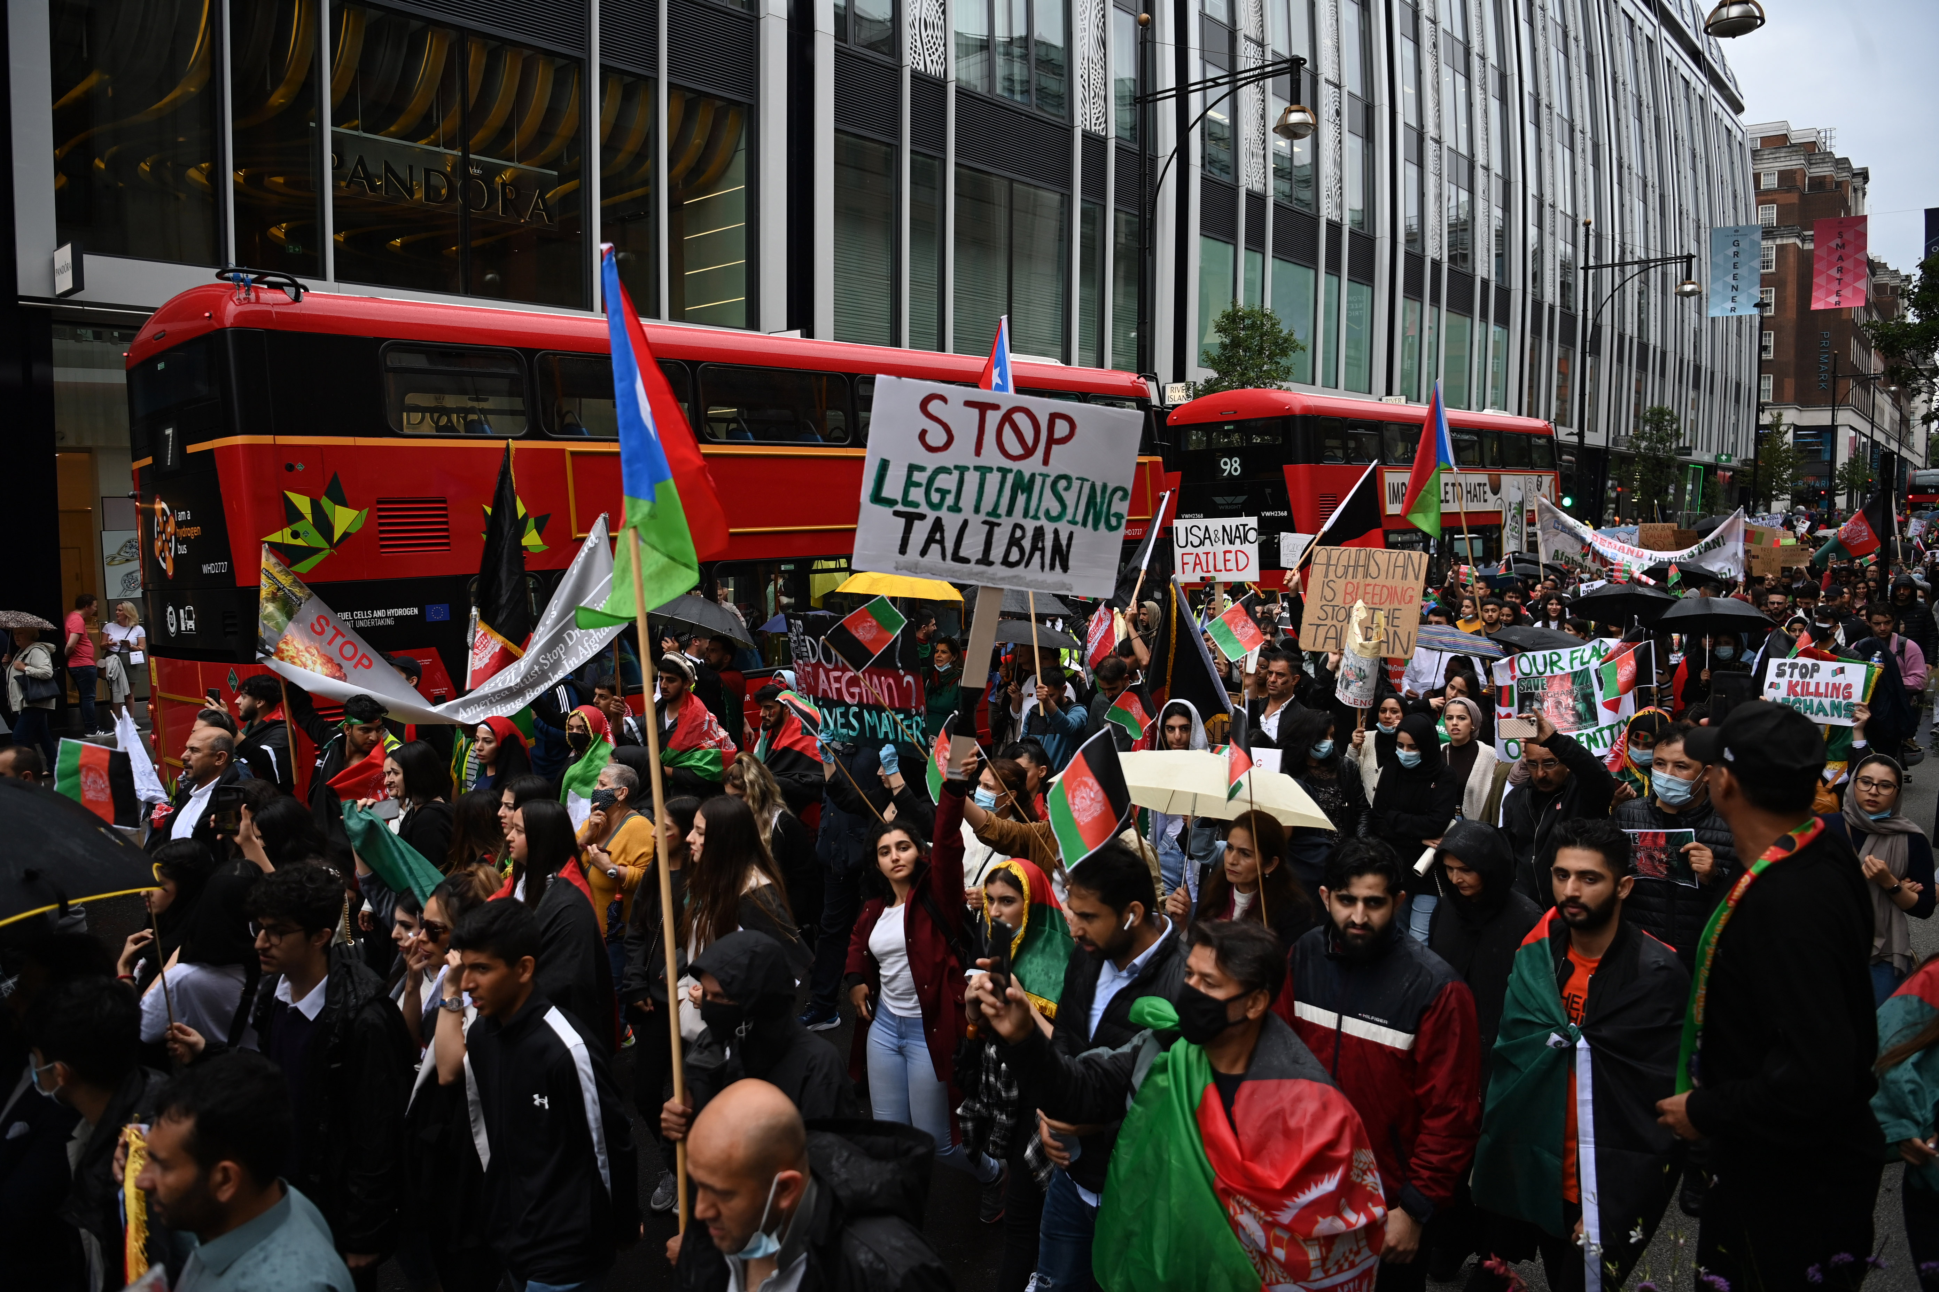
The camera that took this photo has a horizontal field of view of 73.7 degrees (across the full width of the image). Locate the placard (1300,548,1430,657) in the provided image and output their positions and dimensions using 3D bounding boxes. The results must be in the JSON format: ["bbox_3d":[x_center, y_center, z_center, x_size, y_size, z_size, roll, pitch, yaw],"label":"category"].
[{"bbox_3d":[2.290,-0.246,7.500,0.680,0.610,0.030,7,1,16],"label":"placard"}]

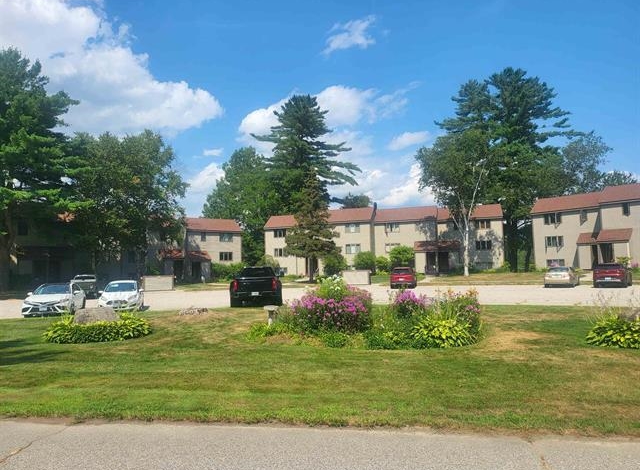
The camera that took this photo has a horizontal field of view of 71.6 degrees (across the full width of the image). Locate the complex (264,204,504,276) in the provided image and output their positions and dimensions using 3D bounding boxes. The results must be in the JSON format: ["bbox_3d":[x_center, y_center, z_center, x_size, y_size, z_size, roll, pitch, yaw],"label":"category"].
[{"bbox_3d":[8.420,0.919,63.031,31.500,8.900,11.000,-2,-3,18],"label":"complex"}]

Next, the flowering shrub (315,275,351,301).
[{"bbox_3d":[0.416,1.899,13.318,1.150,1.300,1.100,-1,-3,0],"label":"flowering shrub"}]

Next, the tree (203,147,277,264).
[{"bbox_3d":[-13.874,-4.140,76.341,12.500,21.500,11.500,-1,-3,0],"label":"tree"}]

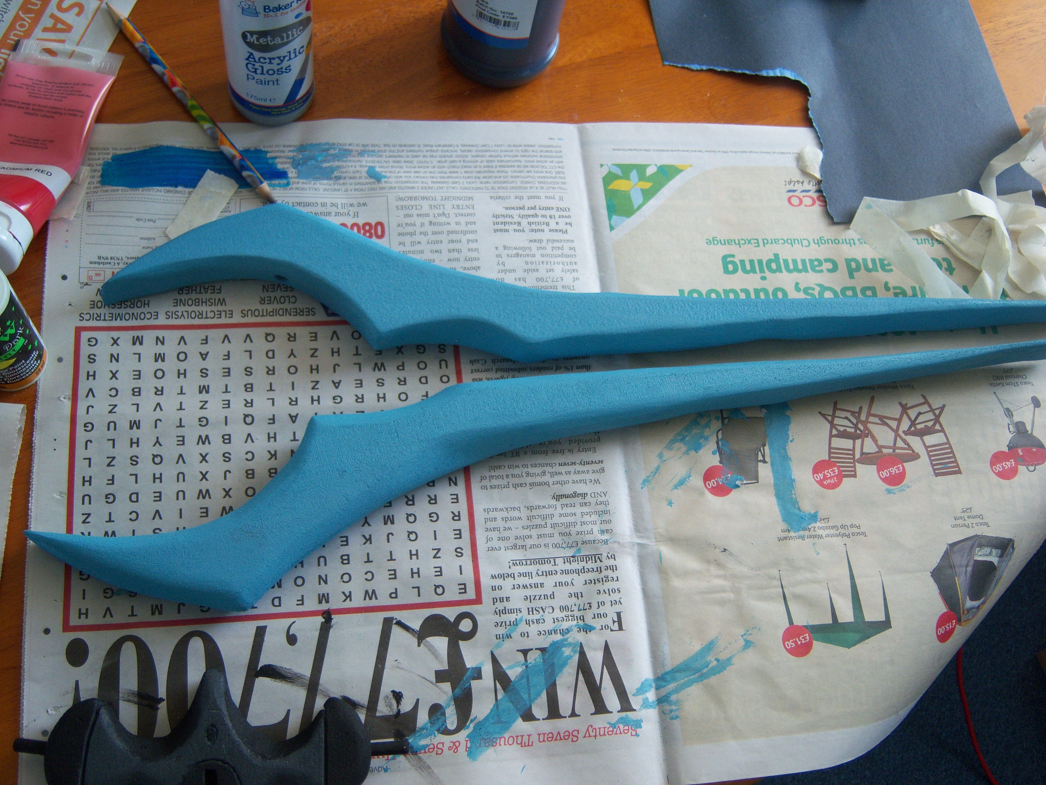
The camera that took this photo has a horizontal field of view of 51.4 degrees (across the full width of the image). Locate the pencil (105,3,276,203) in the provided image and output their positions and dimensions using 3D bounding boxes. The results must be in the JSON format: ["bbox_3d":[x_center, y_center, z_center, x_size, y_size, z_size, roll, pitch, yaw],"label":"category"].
[{"bbox_3d":[-0.184,-0.161,0.601,0.007,0.007,0.158,-37,80,-20],"label":"pencil"}]

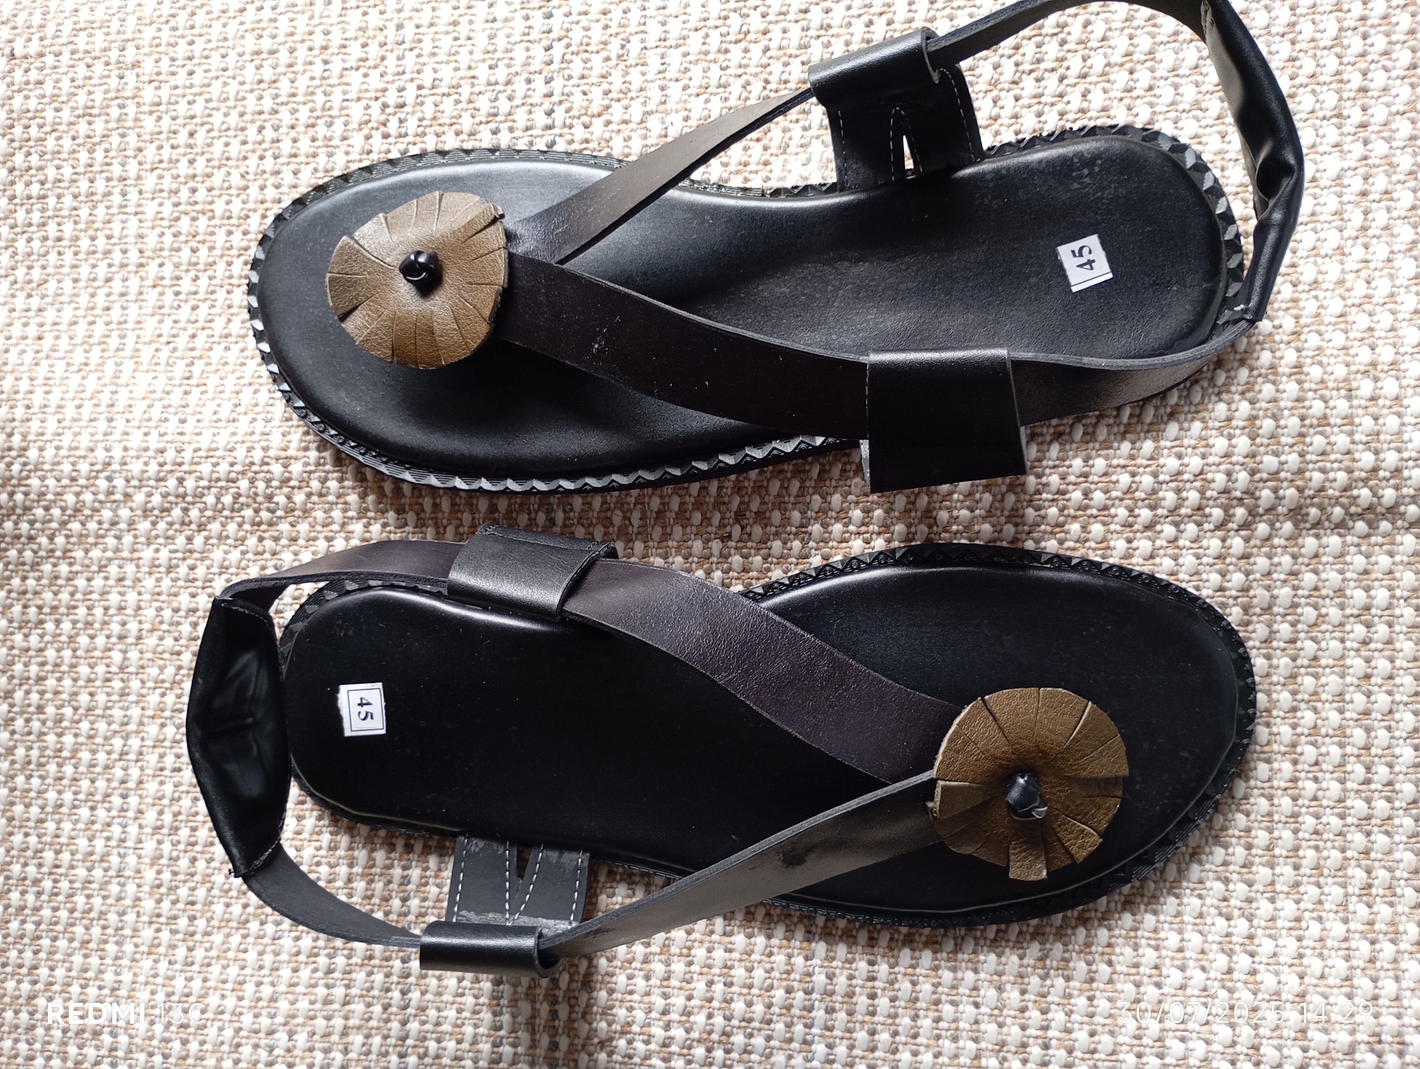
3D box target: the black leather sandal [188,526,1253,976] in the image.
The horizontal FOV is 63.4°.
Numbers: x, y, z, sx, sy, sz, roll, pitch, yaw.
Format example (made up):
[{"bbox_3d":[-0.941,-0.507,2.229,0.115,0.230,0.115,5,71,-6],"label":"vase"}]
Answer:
[{"bbox_3d":[-0.002,0.064,0.331,0.308,0.075,0.128,2,90,10],"label":"black leather sandal"}]

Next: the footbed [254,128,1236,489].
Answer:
[{"bbox_3d":[0.000,-0.068,0.357,0.310,0.024,0.109,1,90,10],"label":"footbed"}]

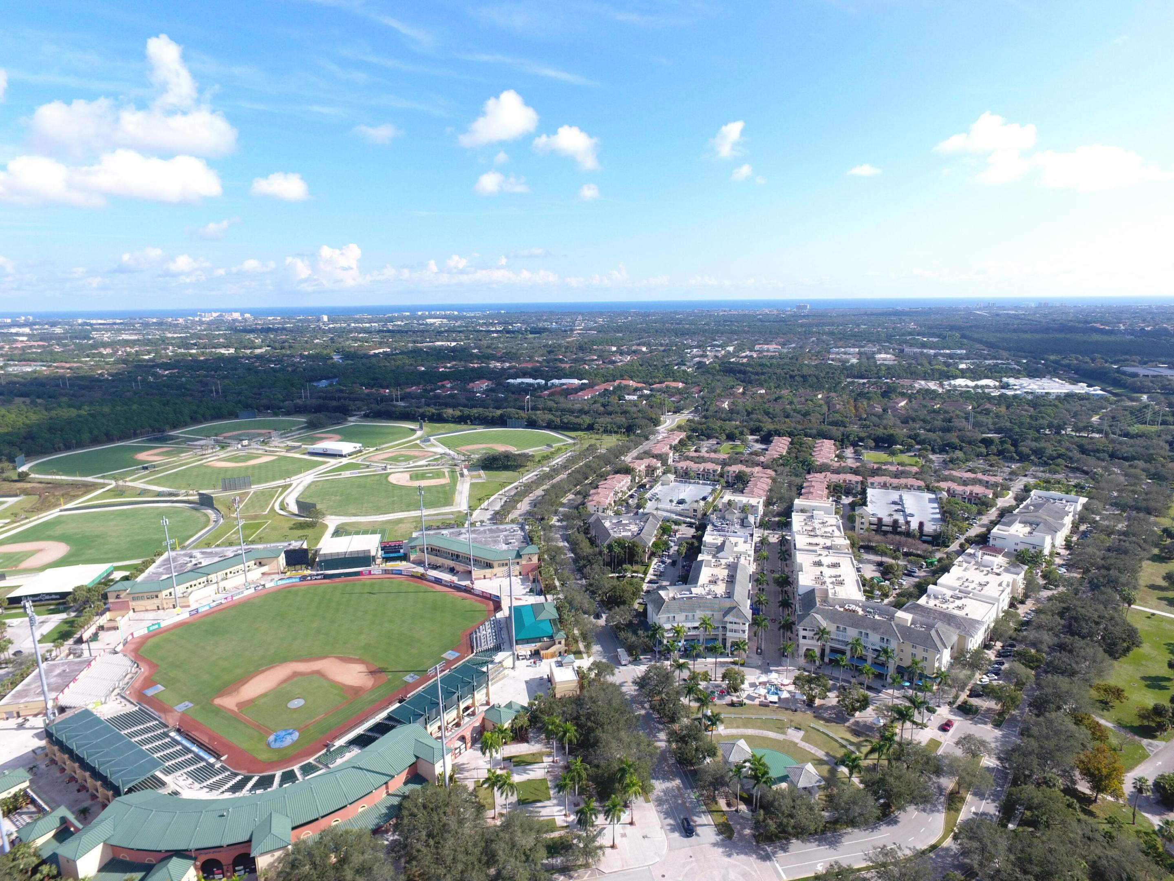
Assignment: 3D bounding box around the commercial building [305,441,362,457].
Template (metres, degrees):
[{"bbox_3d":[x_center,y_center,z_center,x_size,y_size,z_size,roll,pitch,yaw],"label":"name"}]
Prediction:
[{"bbox_3d":[-216.010,7.380,582.150,34.900,6.800,26.000,3,12,17],"label":"commercial building"}]

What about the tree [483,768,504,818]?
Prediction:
[{"bbox_3d":[-22.730,86.870,166.730,5.600,13.900,5.600,-1,12,0],"label":"tree"}]

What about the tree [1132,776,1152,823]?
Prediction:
[{"bbox_3d":[130.304,85.288,160.311,4.900,12.600,4.900,-1,12,0],"label":"tree"}]

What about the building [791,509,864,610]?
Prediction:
[{"bbox_3d":[106.110,55.620,307.110,23.200,14.200,103.000,2,12,15],"label":"building"}]

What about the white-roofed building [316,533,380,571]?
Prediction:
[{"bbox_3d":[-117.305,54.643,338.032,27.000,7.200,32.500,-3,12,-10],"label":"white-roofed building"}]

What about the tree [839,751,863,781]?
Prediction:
[{"bbox_3d":[67.098,83.981,172.487,6.500,12.000,6.500,-1,12,0],"label":"tree"}]

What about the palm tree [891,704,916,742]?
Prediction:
[{"bbox_3d":[88.700,79.844,190.372,6.923,12.376,6.923,-1,12,0],"label":"palm tree"}]

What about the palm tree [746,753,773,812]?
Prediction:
[{"bbox_3d":[42.029,83.645,165.694,6.682,16.091,6.682,-1,12,0],"label":"palm tree"}]

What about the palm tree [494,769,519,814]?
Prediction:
[{"bbox_3d":[-19.610,86.890,165.910,5.900,14.100,5.900,-1,12,0],"label":"palm tree"}]

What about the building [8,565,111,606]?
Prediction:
[{"bbox_3d":[-233.195,63.966,303.094,28.500,6.000,31.000,-3,12,-12],"label":"building"}]

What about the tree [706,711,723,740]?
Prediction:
[{"bbox_3d":[35.330,81.770,191.680,5.500,12.000,5.500,-1,12,0],"label":"tree"}]

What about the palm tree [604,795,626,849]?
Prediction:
[{"bbox_3d":[6.213,87.623,155.736,5.100,13.500,5.100,-1,12,0],"label":"palm tree"}]

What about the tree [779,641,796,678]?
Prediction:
[{"bbox_3d":[66.118,72.657,223.979,5.734,13.426,5.734,-1,12,0],"label":"tree"}]

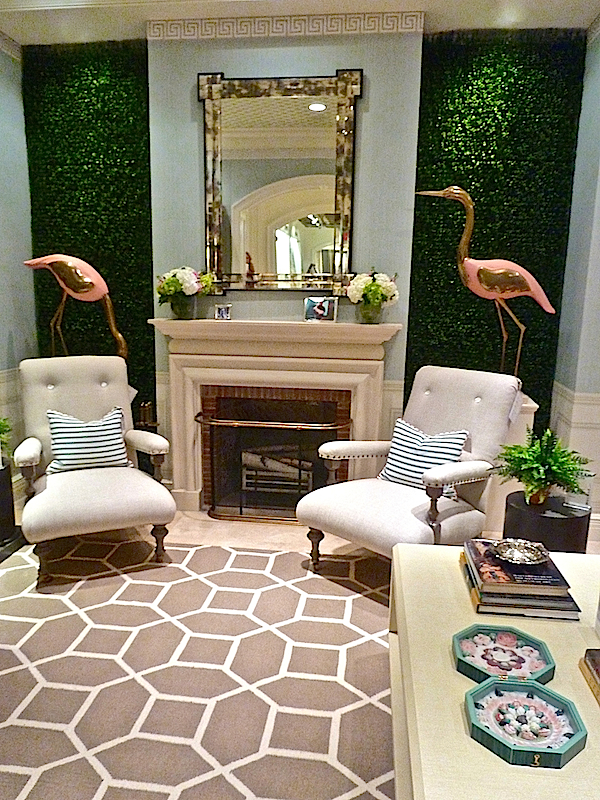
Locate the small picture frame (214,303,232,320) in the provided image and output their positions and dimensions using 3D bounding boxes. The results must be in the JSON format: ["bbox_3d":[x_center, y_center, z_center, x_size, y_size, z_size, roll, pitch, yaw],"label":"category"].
[{"bbox_3d":[-0.473,-0.539,3.546,0.112,0.115,0.058,2,10,6],"label":"small picture frame"}]

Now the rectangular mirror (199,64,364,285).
[{"bbox_3d":[-0.142,-1.388,3.781,1.045,1.392,0.058,2,10,6],"label":"rectangular mirror"}]

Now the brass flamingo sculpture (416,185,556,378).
[{"bbox_3d":[1.090,-0.630,3.441,0.839,1.225,0.214,2,10,6],"label":"brass flamingo sculpture"}]

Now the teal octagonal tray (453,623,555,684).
[{"bbox_3d":[0.456,0.576,1.301,0.204,0.029,0.197,2,10,7],"label":"teal octagonal tray"}]

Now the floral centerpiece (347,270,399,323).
[{"bbox_3d":[0.471,-0.666,3.726,0.330,0.343,0.281,2,10,6],"label":"floral centerpiece"}]

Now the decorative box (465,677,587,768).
[{"bbox_3d":[0.426,0.610,1.102,0.203,0.030,0.194,2,10,7],"label":"decorative box"}]

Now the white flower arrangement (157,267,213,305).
[{"bbox_3d":[-0.756,-0.758,3.836,0.371,0.244,0.281,2,10,6],"label":"white flower arrangement"}]

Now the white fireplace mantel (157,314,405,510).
[{"bbox_3d":[-0.171,0.143,3.946,1.638,1.335,0.266,2,10,6],"label":"white fireplace mantel"}]

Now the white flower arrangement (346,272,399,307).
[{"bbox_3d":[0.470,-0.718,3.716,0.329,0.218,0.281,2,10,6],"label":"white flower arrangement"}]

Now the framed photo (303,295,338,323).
[{"bbox_3d":[0.133,-0.585,3.745,0.220,0.163,0.073,2,10,6],"label":"framed photo"}]

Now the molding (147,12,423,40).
[{"bbox_3d":[-0.102,-2.159,3.318,1.602,0.104,0.036,2,10,6],"label":"molding"}]

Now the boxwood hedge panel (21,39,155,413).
[{"bbox_3d":[-1.376,-0.869,4.003,0.974,2.927,0.068,2,10,6],"label":"boxwood hedge panel"}]

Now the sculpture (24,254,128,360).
[{"bbox_3d":[-1.446,-0.518,3.751,0.681,0.827,0.214,2,10,6],"label":"sculpture"}]

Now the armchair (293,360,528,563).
[{"bbox_3d":[0.587,0.390,3.049,0.729,0.992,1.040,11,14,43],"label":"armchair"}]

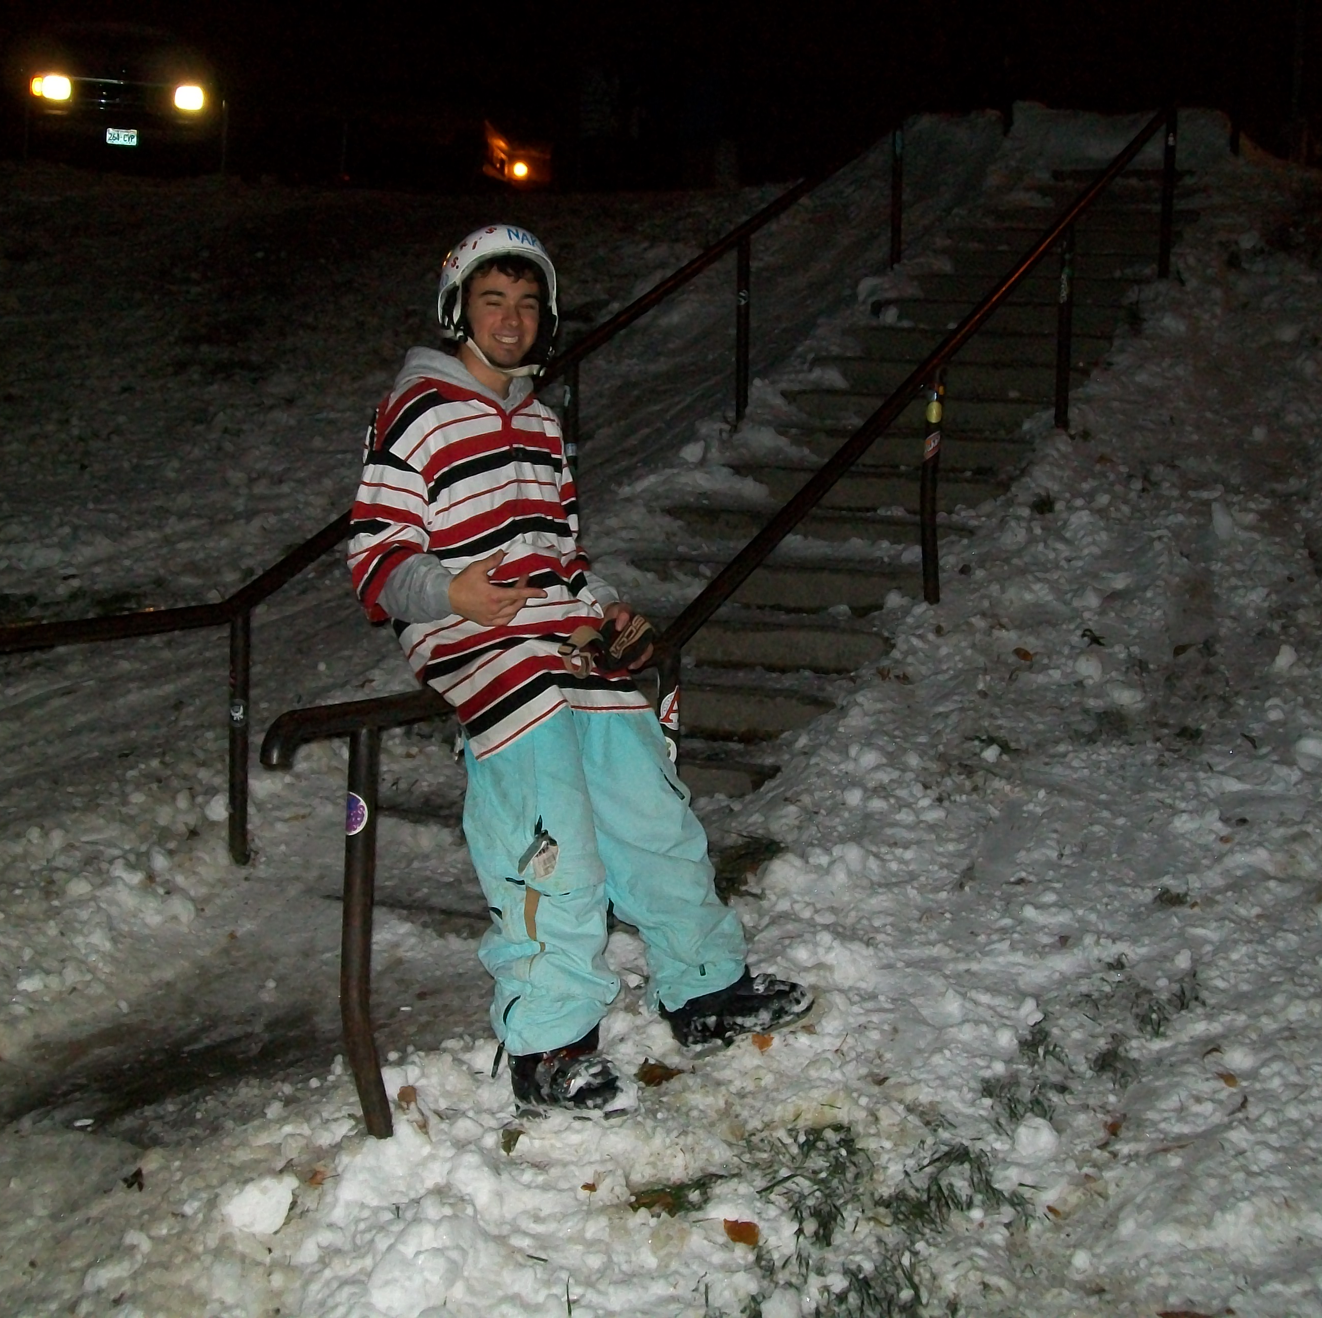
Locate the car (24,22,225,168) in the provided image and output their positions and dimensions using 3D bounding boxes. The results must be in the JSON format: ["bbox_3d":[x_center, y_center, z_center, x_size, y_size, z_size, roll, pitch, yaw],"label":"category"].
[{"bbox_3d":[-6.027,-5.712,20.010,1.820,1.750,4.600,-1,8,-19],"label":"car"}]

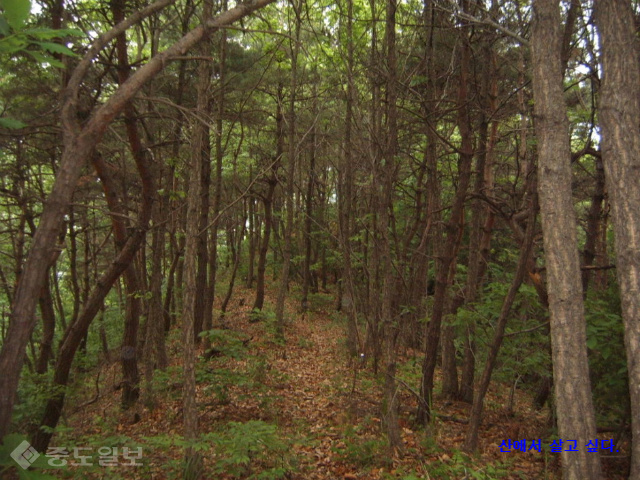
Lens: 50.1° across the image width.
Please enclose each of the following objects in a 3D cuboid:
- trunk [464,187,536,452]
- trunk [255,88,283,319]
[{"bbox_3d":[1.513,0.640,5.735,0.573,2.215,0.450,0,-7,0],"label":"trunk"},{"bbox_3d":[-1.153,-0.982,15.316,0.596,5.181,0.550,0,-7,0],"label":"trunk"}]

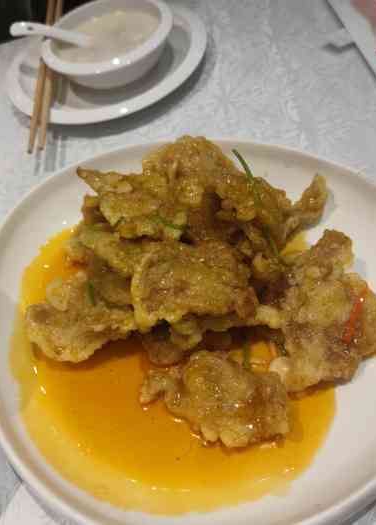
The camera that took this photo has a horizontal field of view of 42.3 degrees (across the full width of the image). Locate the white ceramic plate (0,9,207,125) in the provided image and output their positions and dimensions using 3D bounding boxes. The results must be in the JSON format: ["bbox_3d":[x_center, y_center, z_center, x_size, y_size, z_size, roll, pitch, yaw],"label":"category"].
[{"bbox_3d":[-0.076,-0.191,0.469,0.196,0.022,0.196,-6,55,8],"label":"white ceramic plate"}]

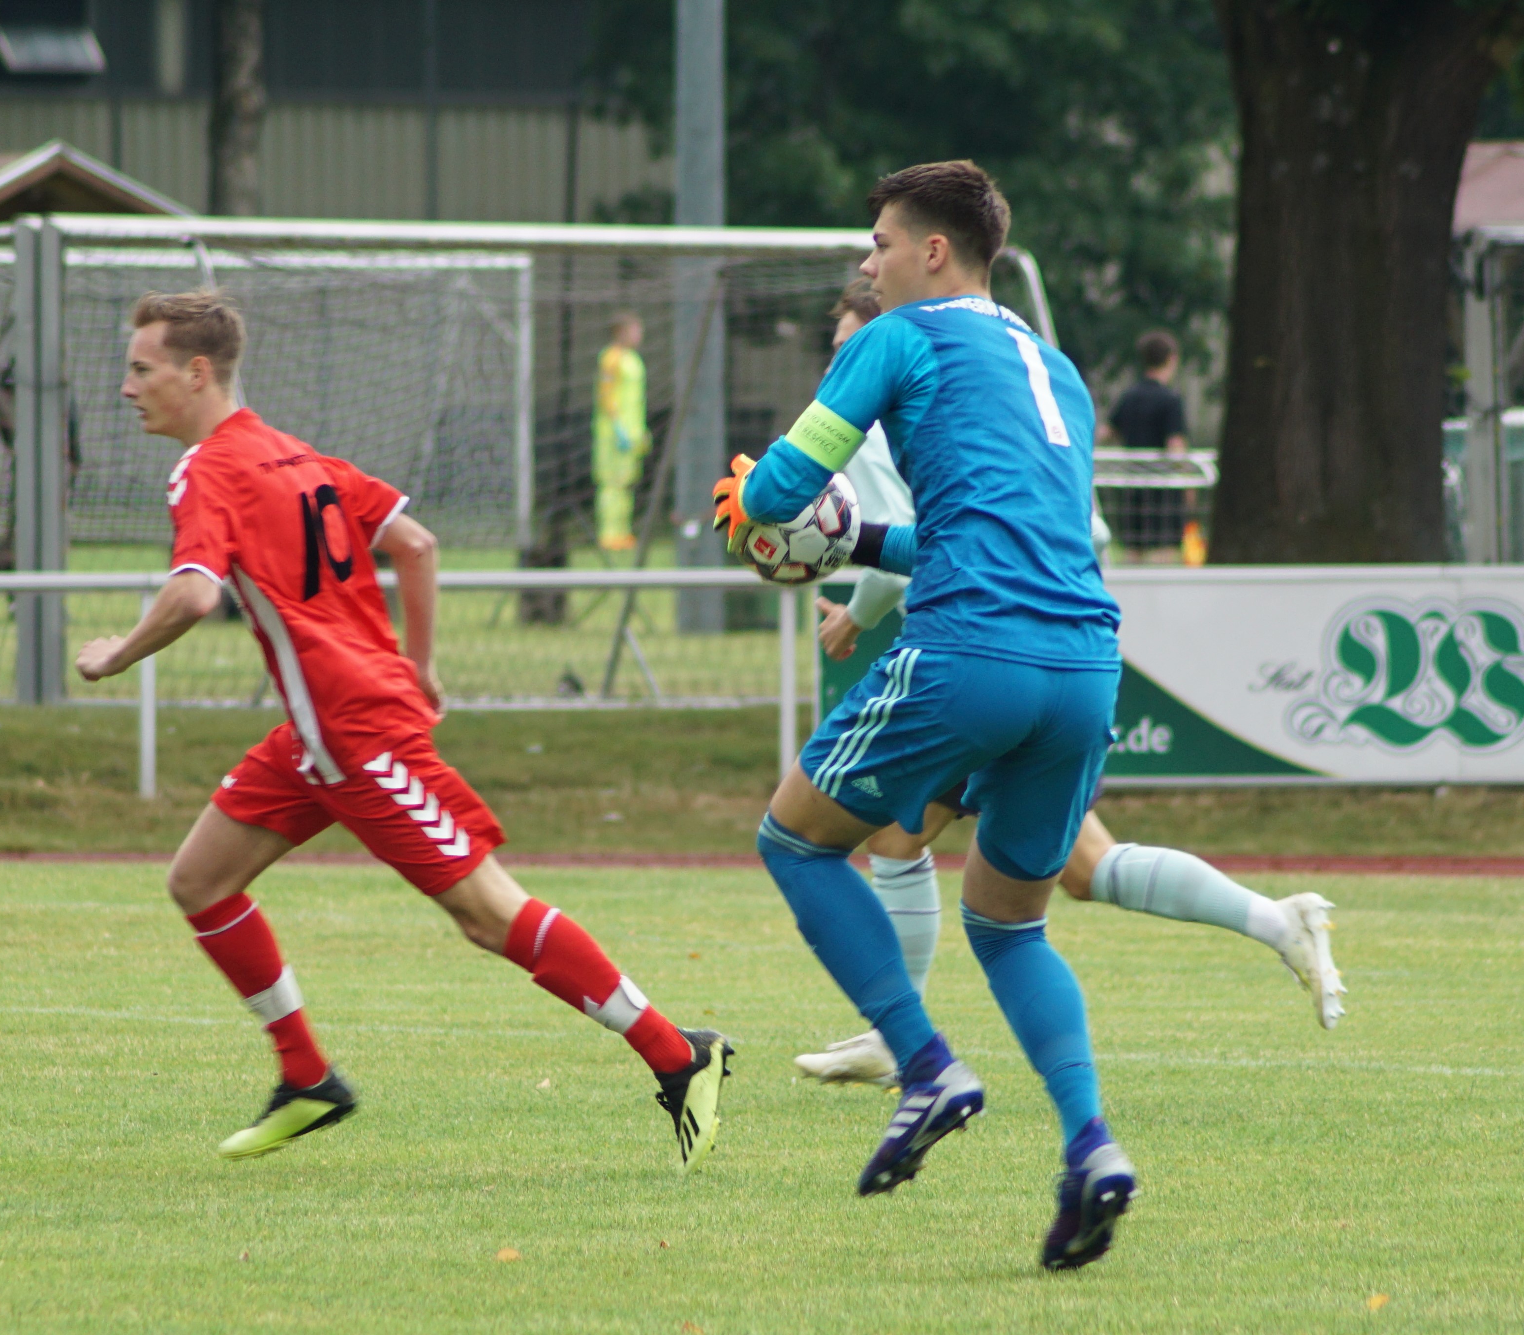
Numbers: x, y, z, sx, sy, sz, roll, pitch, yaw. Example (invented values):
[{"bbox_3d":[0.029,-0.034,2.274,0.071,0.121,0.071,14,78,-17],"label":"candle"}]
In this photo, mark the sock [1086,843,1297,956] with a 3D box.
[{"bbox_3d":[0.890,0.482,34.700,0.420,0.140,0.135,20,0,6],"label":"sock"}]

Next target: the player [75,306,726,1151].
[{"bbox_3d":[-0.682,0.116,31.700,1.200,1.680,0.660,0,1,29],"label":"player"}]

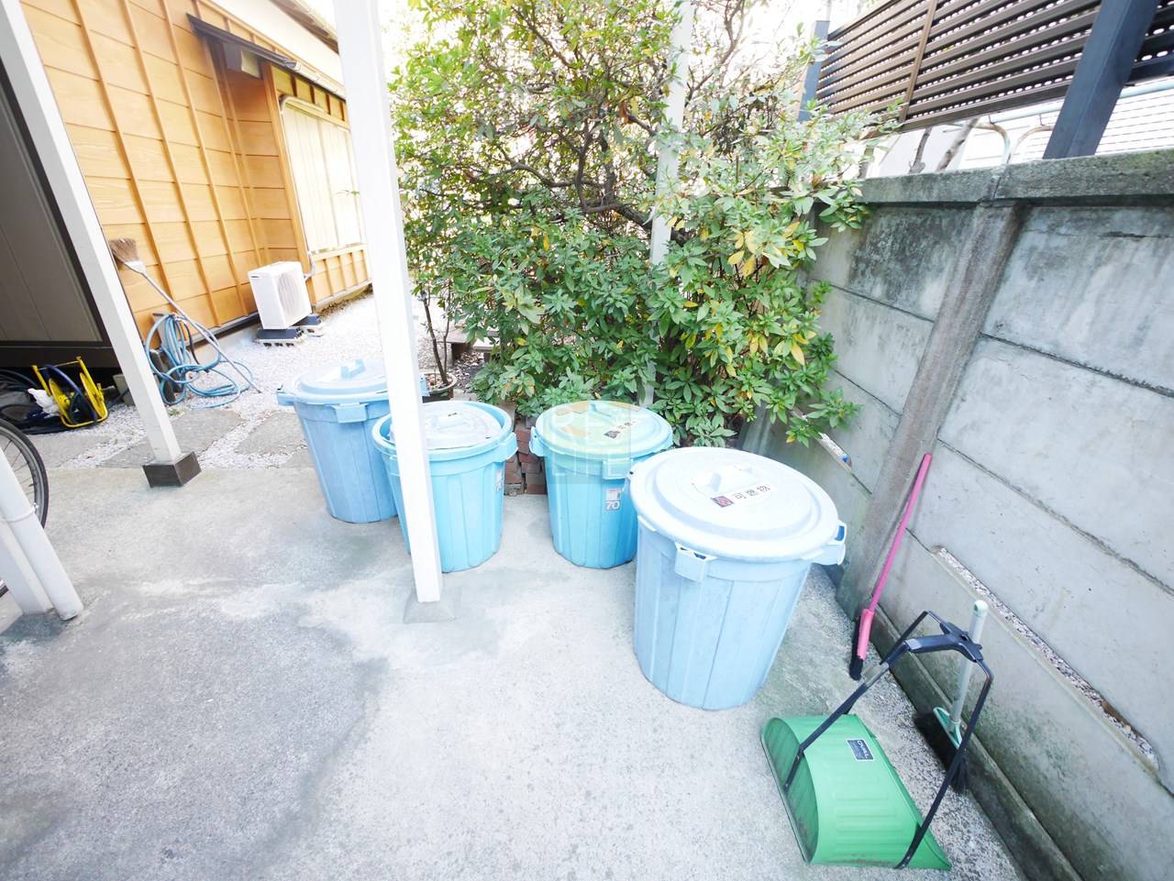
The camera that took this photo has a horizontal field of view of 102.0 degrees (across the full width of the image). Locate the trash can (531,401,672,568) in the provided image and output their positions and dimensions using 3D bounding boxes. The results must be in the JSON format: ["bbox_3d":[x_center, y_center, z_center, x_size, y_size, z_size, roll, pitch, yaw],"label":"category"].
[{"bbox_3d":[0.054,0.160,1.919,0.540,0.590,0.540,-1,25,-8],"label":"trash can"}]

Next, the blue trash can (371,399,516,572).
[{"bbox_3d":[-0.550,0.177,1.943,0.555,0.570,0.555,7,25,9],"label":"blue trash can"}]

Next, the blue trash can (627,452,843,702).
[{"bbox_3d":[0.376,0.387,1.399,0.570,0.650,0.570,2,25,-1],"label":"blue trash can"}]

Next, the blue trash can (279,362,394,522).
[{"bbox_3d":[-1.023,-0.029,2.208,0.590,0.680,0.590,-4,26,-14],"label":"blue trash can"}]

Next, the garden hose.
[{"bbox_3d":[-2.954,-0.684,3.651,0.580,0.490,1.160,-8,27,-21],"label":"garden hose"}]

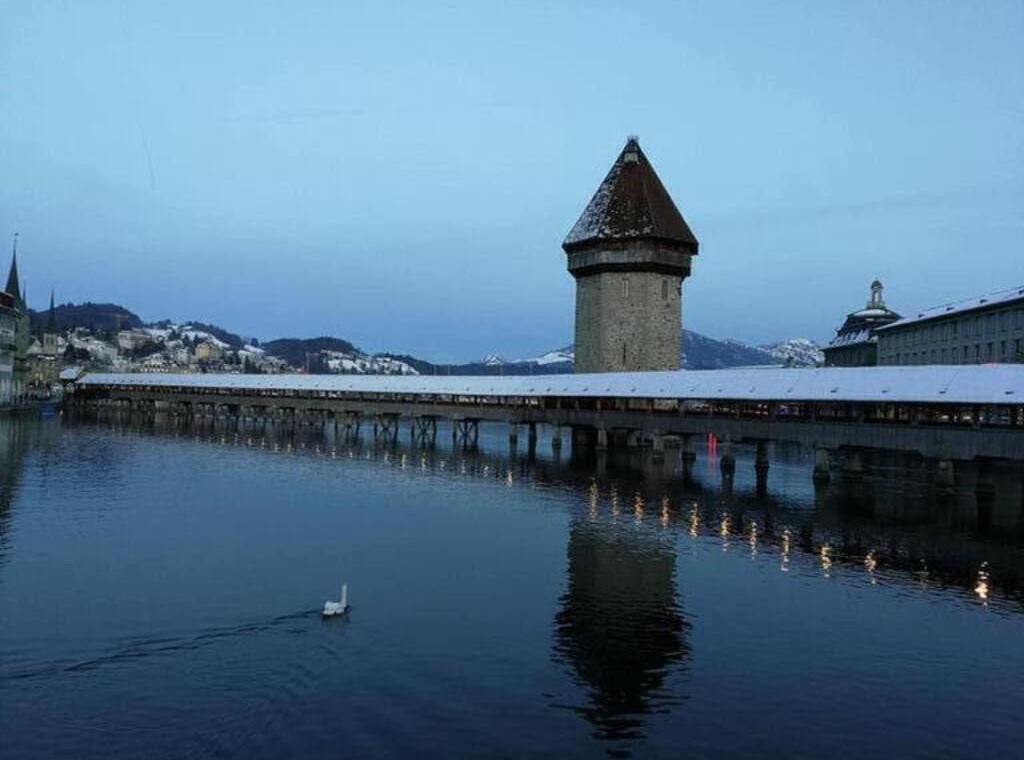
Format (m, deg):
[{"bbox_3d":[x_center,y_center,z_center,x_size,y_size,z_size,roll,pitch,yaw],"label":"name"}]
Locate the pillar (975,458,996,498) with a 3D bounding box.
[{"bbox_3d":[26.370,5.314,44.434,1.050,2.450,1.050,2,-1,-25],"label":"pillar"}]

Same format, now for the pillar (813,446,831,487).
[{"bbox_3d":[19.549,5.272,50.481,1.050,2.450,1.050,2,-1,-25],"label":"pillar"}]

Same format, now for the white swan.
[{"bbox_3d":[-3.921,4.871,17.837,0.420,0.640,0.880,1,-2,36],"label":"white swan"}]

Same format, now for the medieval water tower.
[{"bbox_3d":[13.231,-10.058,90.277,15.000,34.300,15.000,1,-1,11],"label":"medieval water tower"}]

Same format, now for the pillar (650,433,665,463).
[{"bbox_3d":[12.078,5.422,66.165,1.050,2.450,1.050,2,-1,-25],"label":"pillar"}]

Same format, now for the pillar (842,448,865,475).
[{"bbox_3d":[22.520,5.392,52.516,1.050,2.450,1.050,2,-1,-25],"label":"pillar"}]

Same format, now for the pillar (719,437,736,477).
[{"bbox_3d":[15.778,5.348,58.397,1.050,2.450,1.050,2,-1,-25],"label":"pillar"}]

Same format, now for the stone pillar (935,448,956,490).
[{"bbox_3d":[23.243,5.197,42.725,1.050,2.450,1.050,2,-1,-25],"label":"stone pillar"}]

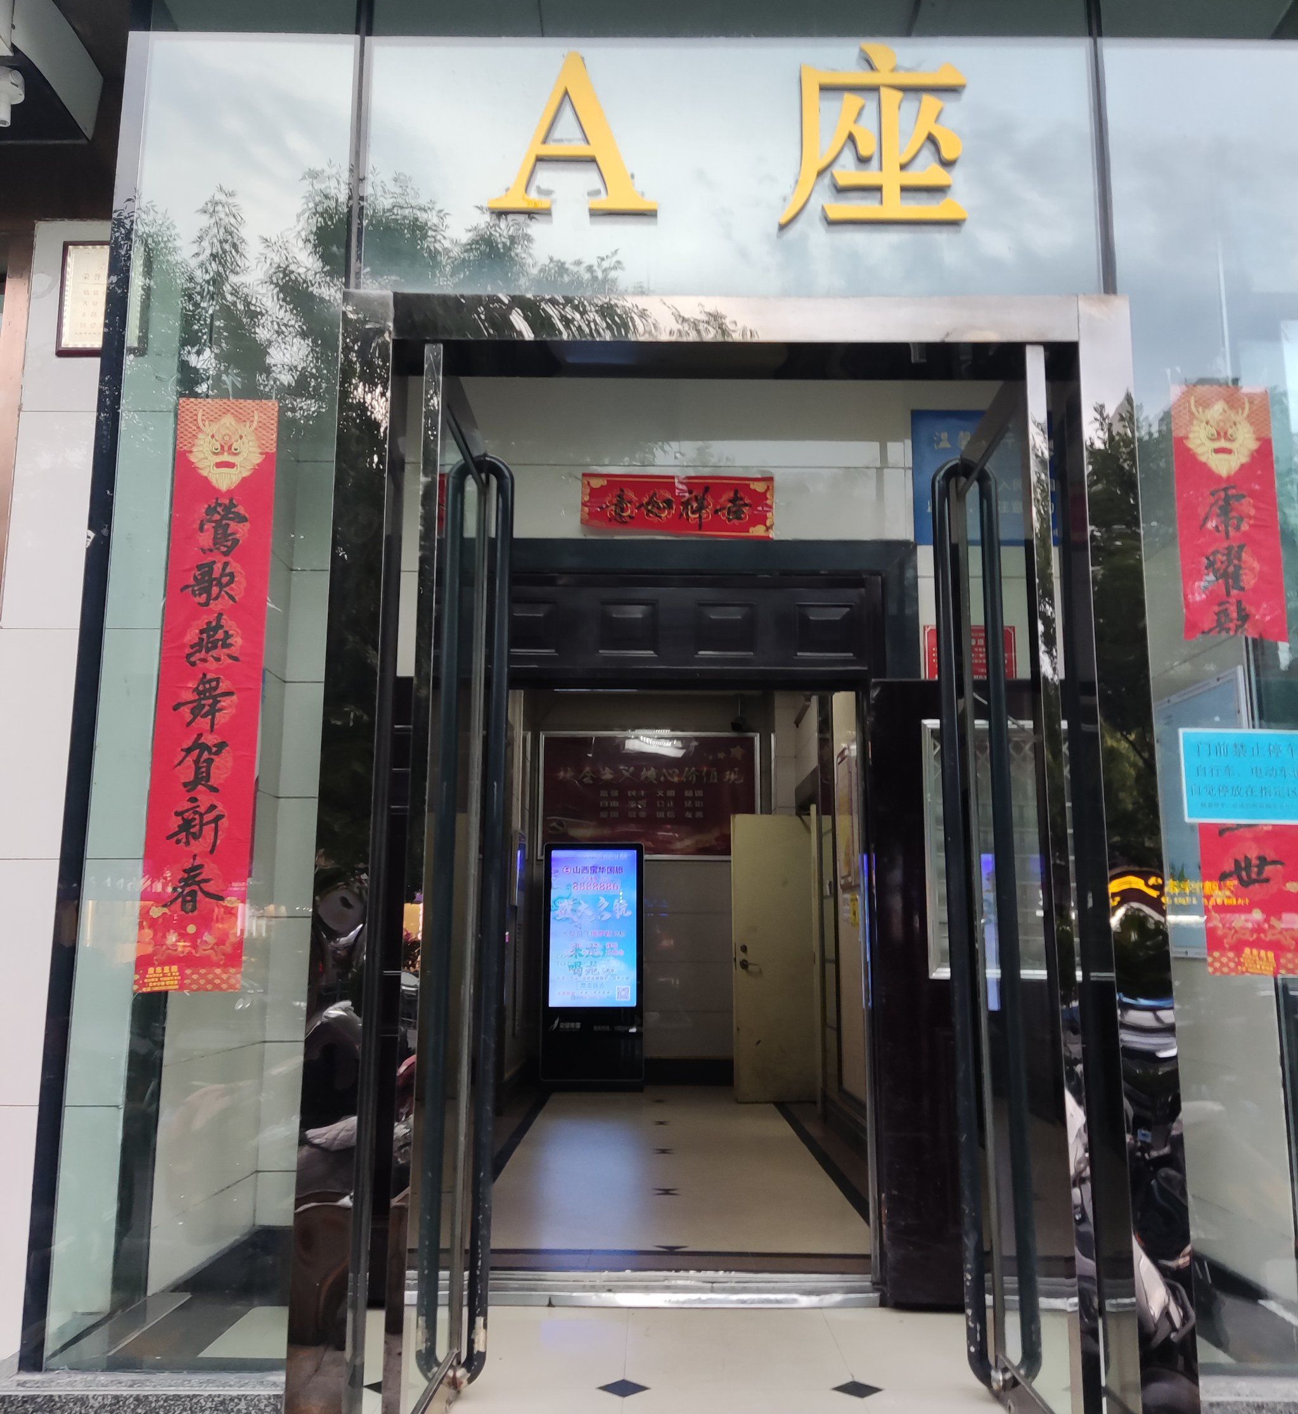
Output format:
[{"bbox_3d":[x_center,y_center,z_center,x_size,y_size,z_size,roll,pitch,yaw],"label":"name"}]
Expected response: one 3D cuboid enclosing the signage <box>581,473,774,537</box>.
[{"bbox_3d":[0.099,-0.714,4.372,0.670,0.215,0.020,0,-10,0],"label":"signage"}]

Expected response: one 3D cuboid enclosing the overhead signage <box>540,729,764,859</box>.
[{"bbox_3d":[0.008,0.699,9.992,1.740,0.980,0.040,0,-10,0],"label":"overhead signage"}]

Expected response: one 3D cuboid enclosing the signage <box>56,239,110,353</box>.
[{"bbox_3d":[-1.505,-1.131,3.443,0.250,0.345,0.030,0,-10,0],"label":"signage"}]

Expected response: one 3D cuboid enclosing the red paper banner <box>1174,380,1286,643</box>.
[{"bbox_3d":[1.387,-0.466,2.989,0.245,0.630,0.020,0,-10,0],"label":"red paper banner"}]

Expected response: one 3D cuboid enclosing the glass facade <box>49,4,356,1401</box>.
[{"bbox_3d":[-1.030,-0.185,2.946,0.540,3.240,0.050,0,-10,0],"label":"glass facade"}]

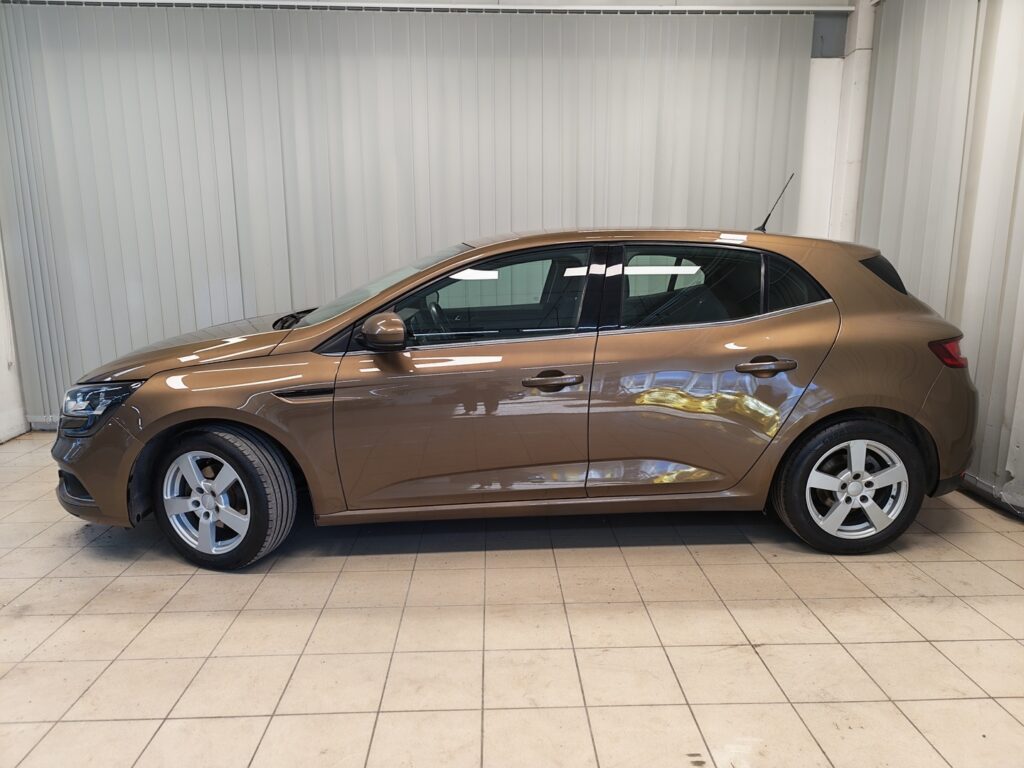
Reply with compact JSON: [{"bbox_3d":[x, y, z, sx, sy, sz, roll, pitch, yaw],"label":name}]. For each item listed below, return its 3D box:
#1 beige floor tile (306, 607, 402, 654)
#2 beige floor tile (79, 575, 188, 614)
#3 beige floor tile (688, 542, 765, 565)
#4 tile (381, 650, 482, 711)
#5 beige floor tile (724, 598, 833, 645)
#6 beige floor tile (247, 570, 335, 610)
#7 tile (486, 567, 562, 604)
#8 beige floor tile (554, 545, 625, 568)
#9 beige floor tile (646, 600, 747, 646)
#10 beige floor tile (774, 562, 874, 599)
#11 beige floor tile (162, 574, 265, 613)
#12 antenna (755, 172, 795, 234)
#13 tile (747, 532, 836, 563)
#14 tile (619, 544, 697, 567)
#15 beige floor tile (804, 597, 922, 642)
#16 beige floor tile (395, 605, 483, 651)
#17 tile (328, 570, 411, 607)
[{"bbox_3d":[-0.547,0.869,2.388,0.298,0.012,0.298,-1,11,-2],"label":"beige floor tile"},{"bbox_3d":[-1.456,0.823,2.656,0.298,0.012,0.298,-1,11,-2],"label":"beige floor tile"},{"bbox_3d":[0.930,0.738,3.008,0.297,0.010,0.297,-1,11,-2],"label":"beige floor tile"},{"bbox_3d":[-0.240,0.921,2.106,0.298,0.010,0.298,-1,10,-1],"label":"tile"},{"bbox_3d":[0.953,0.850,2.427,0.298,0.010,0.298,-1,11,-2],"label":"beige floor tile"},{"bbox_3d":[-0.856,0.817,2.674,0.298,0.012,0.298,-1,11,-2],"label":"beige floor tile"},{"bbox_3d":[0.043,0.802,2.689,0.297,0.010,0.297,-1,11,-2],"label":"tile"},{"bbox_3d":[0.335,0.749,3.003,0.298,0.012,0.298,-1,11,-2],"label":"beige floor tile"},{"bbox_3d":[0.654,0.856,2.426,0.298,0.010,0.298,-1,10,-1],"label":"beige floor tile"},{"bbox_3d":[1.243,0.794,2.735,0.298,0.012,0.298,-1,11,-2],"label":"beige floor tile"},{"bbox_3d":[-1.160,0.823,2.675,0.298,0.010,0.298,-1,10,-1],"label":"beige floor tile"},{"bbox_3d":[1.356,-0.936,3.517,0.191,0.297,0.035,-1,10,-2],"label":"antenna"},{"bbox_3d":[1.239,0.739,3.033,0.298,0.010,0.298,-1,10,-1],"label":"tile"},{"bbox_3d":[0.631,0.741,3.000,0.297,0.010,0.297,-1,11,-2],"label":"tile"},{"bbox_3d":[1.256,0.849,2.442,0.298,0.010,0.298,-1,10,-1],"label":"beige floor tile"},{"bbox_3d":[-0.247,0.861,2.386,0.297,0.010,0.297,-1,11,-2],"label":"beige floor tile"},{"bbox_3d":[-0.556,0.810,2.669,0.298,0.010,0.298,-1,11,-2],"label":"tile"}]

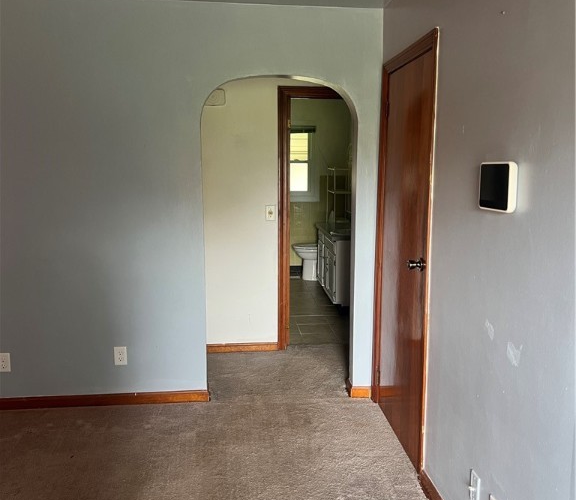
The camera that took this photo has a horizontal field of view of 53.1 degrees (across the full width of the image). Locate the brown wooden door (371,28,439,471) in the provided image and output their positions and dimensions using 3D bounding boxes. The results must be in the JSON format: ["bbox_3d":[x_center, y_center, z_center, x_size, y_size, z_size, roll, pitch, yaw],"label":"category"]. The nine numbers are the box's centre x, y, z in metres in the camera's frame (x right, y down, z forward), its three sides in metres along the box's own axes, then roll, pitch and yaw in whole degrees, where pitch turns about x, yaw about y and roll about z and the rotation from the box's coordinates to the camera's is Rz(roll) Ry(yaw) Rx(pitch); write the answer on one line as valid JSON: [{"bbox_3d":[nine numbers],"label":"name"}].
[{"bbox_3d":[0.617,-0.003,3.105,0.050,2.083,0.965,-1,8,-5],"label":"brown wooden door"}]

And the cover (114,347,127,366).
[{"bbox_3d":[-1.032,0.659,3.563,0.074,0.117,0.012,-1,8,-5],"label":"cover"}]

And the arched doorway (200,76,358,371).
[{"bbox_3d":[-0.053,-0.049,3.645,0.946,2.017,0.185,-1,8,-5],"label":"arched doorway"}]

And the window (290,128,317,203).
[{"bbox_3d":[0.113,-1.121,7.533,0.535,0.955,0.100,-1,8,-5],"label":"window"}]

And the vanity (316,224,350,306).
[{"bbox_3d":[0.637,0.143,6.551,0.495,0.820,1.420,-1,8,-5],"label":"vanity"}]

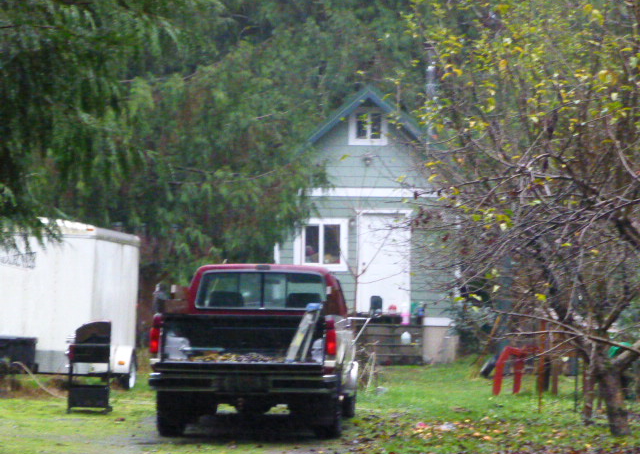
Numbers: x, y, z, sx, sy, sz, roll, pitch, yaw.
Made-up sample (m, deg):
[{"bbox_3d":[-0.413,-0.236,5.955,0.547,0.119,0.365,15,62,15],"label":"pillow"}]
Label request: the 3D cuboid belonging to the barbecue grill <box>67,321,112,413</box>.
[{"bbox_3d":[-2.930,1.775,34.100,0.600,1.140,0.950,0,-1,-7],"label":"barbecue grill"}]

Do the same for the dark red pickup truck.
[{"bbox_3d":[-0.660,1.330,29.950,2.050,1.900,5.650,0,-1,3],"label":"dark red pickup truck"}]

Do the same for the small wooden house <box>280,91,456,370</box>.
[{"bbox_3d":[0.980,0.000,54.800,3.900,5.350,5.500,0,-1,1],"label":"small wooden house"}]

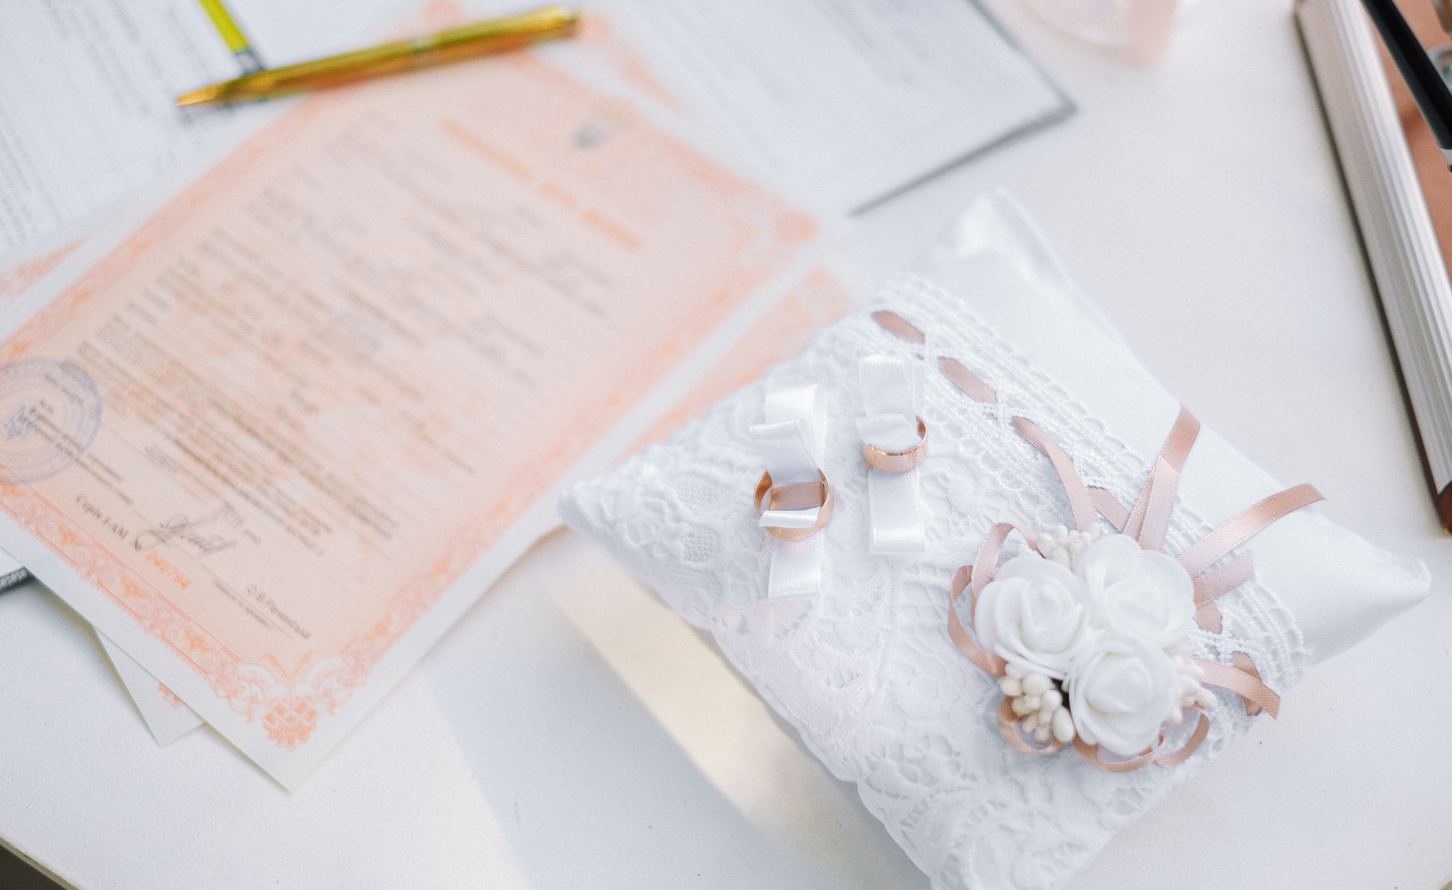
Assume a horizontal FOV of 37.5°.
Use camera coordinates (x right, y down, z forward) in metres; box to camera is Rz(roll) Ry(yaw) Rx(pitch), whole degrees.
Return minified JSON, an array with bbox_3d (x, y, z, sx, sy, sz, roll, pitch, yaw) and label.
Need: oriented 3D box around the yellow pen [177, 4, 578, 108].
[{"bbox_3d":[-0.119,-0.132,0.735,0.140,0.010,0.010,-13,58,-9],"label":"yellow pen"}]

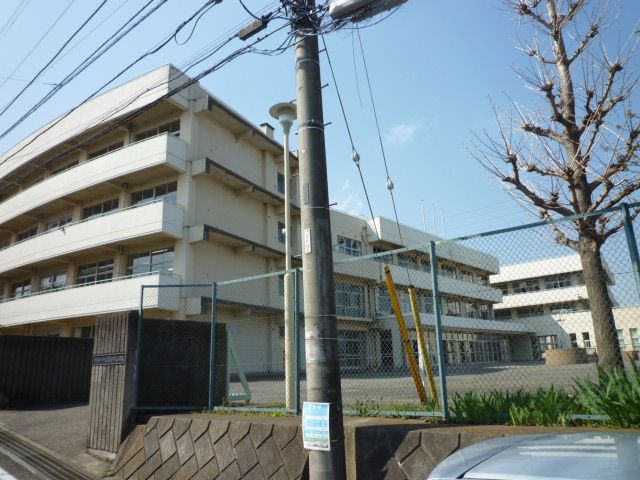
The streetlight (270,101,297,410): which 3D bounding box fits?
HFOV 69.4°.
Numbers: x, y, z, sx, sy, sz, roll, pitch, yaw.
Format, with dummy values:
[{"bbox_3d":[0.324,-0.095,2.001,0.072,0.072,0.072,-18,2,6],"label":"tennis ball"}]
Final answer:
[{"bbox_3d":[-0.463,0.078,6.759,0.520,4.542,0.520,-2,-14,0],"label":"streetlight"}]

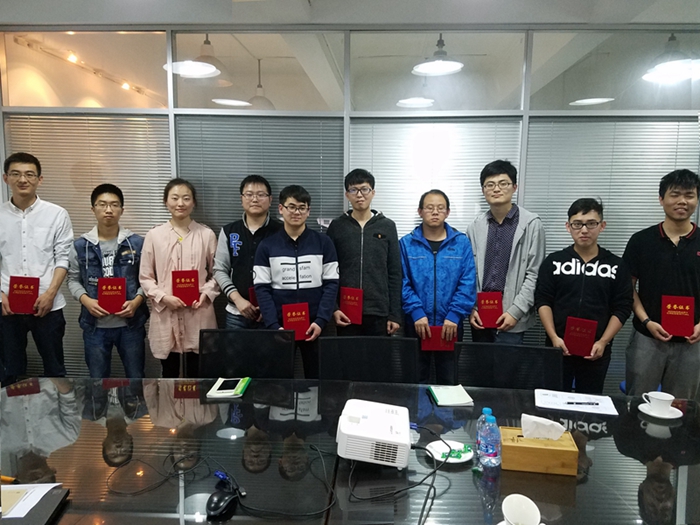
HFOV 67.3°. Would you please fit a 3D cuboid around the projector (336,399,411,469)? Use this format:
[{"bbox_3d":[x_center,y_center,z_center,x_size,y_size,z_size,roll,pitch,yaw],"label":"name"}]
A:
[{"bbox_3d":[0.085,0.574,1.783,0.228,0.090,0.280,8,8,3],"label":"projector"}]

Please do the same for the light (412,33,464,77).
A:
[{"bbox_3d":[0.660,-1.537,3.924,0.400,0.270,0.400,1,8,0],"label":"light"}]

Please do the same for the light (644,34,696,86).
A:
[{"bbox_3d":[2.393,-1.508,3.925,0.410,0.310,0.410,1,8,0],"label":"light"}]

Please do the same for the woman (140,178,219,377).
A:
[{"bbox_3d":[-0.996,0.339,3.200,0.470,1.679,0.330,-1,8,-8],"label":"woman"}]

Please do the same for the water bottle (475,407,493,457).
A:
[{"bbox_3d":[0.455,0.566,1.759,0.067,0.162,0.067,1,8,0],"label":"water bottle"}]

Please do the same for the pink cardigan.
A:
[{"bbox_3d":[-1.005,0.162,3.144,0.470,0.810,0.290,-1,8,-8],"label":"pink cardigan"}]

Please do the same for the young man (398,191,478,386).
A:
[{"bbox_3d":[0.493,0.388,3.124,0.470,1.633,0.330,1,8,6],"label":"young man"}]

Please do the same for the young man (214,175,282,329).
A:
[{"bbox_3d":[-0.583,0.328,3.218,0.480,1.704,0.330,-1,8,-8],"label":"young man"}]

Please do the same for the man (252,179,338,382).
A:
[{"bbox_3d":[-0.312,0.384,3.043,0.500,1.647,0.340,0,8,-6],"label":"man"}]

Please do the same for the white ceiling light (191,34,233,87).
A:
[{"bbox_3d":[-1.050,-1.510,3.930,0.390,0.310,0.390,1,8,0],"label":"white ceiling light"}]

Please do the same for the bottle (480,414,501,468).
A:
[{"bbox_3d":[0.459,0.574,1.698,0.067,0.162,0.067,1,8,0],"label":"bottle"}]

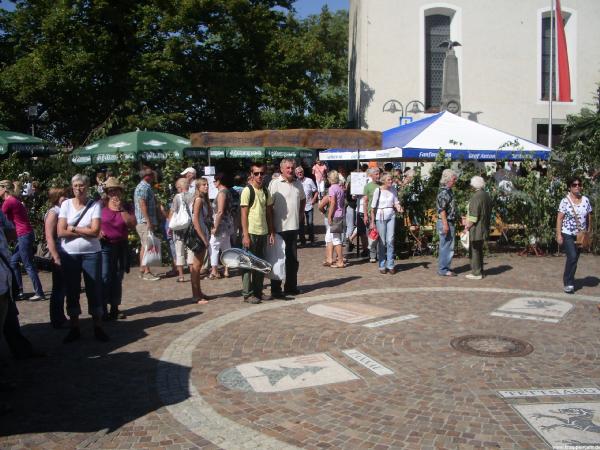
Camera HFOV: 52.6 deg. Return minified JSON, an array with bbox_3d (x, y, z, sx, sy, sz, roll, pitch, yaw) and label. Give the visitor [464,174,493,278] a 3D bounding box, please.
[{"bbox_3d":[2.790,0.049,9.473,0.420,1.608,0.500,3,6,28],"label":"visitor"}]

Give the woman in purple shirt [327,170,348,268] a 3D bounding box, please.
[{"bbox_3d":[0.655,-0.136,10.675,0.340,1.640,0.450,5,7,41],"label":"woman in purple shirt"}]

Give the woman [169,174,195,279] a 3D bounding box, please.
[{"bbox_3d":[-1.863,0.065,9.489,0.460,1.611,0.380,-3,6,-23],"label":"woman"}]

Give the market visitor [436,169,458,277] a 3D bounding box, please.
[{"bbox_3d":[2.419,-0.034,10.031,0.330,1.760,0.480,2,6,17],"label":"market visitor"}]

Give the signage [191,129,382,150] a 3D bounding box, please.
[{"bbox_3d":[-0.256,-1.626,11.500,3.640,0.380,0.080,0,5,-2],"label":"signage"}]

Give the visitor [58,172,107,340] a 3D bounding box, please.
[{"bbox_3d":[-2.263,0.327,6.241,0.500,1.686,0.380,-2,5,-16],"label":"visitor"}]

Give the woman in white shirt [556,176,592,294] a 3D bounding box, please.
[{"bbox_3d":[3.846,0.151,8.575,0.520,1.640,0.360,2,6,18],"label":"woman in white shirt"}]

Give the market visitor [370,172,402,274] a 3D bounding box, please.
[{"bbox_3d":[1.440,-0.039,10.176,0.540,1.660,0.360,-1,5,-12],"label":"market visitor"}]

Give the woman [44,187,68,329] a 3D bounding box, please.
[{"bbox_3d":[-2.684,0.348,6.762,0.400,1.552,0.430,-1,5,-13],"label":"woman"}]

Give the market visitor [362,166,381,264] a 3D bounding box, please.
[{"bbox_3d":[1.368,-0.190,11.315,0.360,1.758,0.500,4,7,41],"label":"market visitor"}]

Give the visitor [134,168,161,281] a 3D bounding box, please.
[{"bbox_3d":[-2.443,-0.017,9.626,0.420,1.752,0.480,-2,5,-17],"label":"visitor"}]

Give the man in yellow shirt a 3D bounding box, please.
[{"bbox_3d":[-0.557,0.084,8.032,0.520,1.800,0.330,-1,5,-7],"label":"man in yellow shirt"}]

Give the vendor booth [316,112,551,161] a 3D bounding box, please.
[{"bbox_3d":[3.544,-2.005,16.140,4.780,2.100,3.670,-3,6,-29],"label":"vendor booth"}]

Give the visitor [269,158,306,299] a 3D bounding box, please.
[{"bbox_3d":[-0.166,0.040,8.134,0.530,1.840,0.340,-1,5,-13],"label":"visitor"}]

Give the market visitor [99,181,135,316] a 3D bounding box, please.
[{"bbox_3d":[-2.171,0.263,7.170,0.500,1.643,0.360,-2,6,-20],"label":"market visitor"}]

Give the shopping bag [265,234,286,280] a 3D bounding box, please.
[{"bbox_3d":[-0.321,0.448,8.120,0.330,0.600,0.130,-1,5,-6],"label":"shopping bag"}]

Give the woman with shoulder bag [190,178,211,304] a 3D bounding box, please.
[{"bbox_3d":[-1.312,0.208,8.075,0.330,1.650,0.400,2,6,25],"label":"woman with shoulder bag"}]

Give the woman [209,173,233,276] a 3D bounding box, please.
[{"bbox_3d":[-1.287,-0.001,9.784,0.420,1.684,0.460,0,5,3],"label":"woman"}]

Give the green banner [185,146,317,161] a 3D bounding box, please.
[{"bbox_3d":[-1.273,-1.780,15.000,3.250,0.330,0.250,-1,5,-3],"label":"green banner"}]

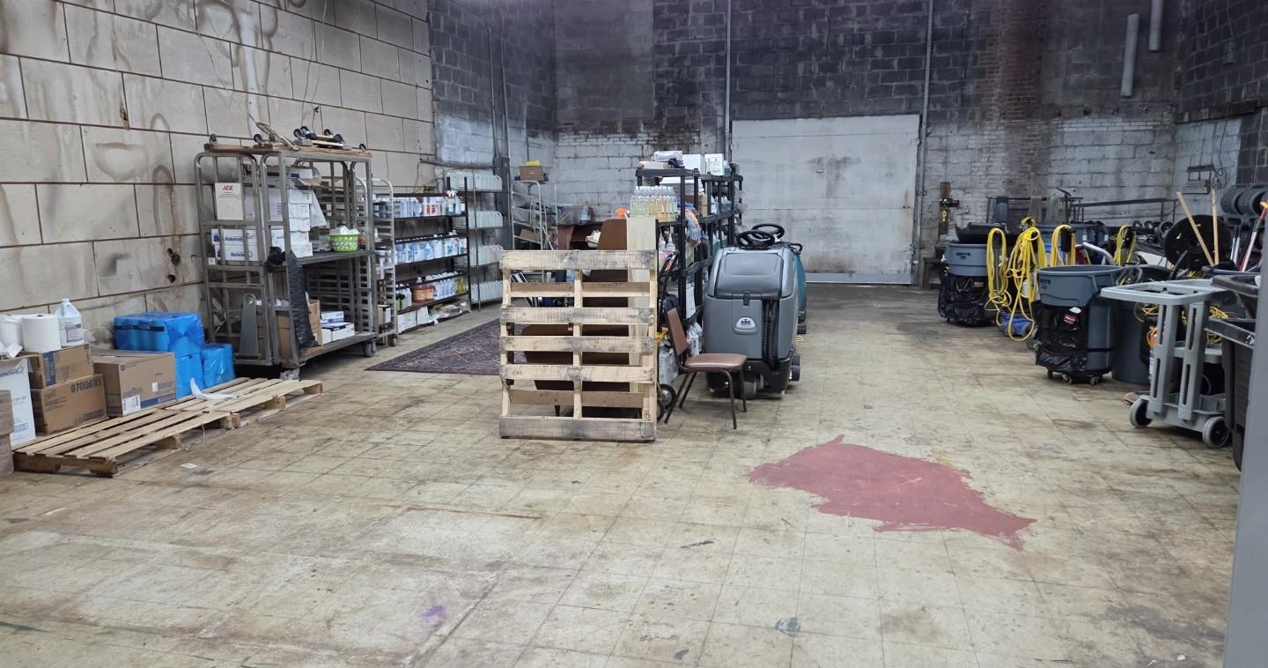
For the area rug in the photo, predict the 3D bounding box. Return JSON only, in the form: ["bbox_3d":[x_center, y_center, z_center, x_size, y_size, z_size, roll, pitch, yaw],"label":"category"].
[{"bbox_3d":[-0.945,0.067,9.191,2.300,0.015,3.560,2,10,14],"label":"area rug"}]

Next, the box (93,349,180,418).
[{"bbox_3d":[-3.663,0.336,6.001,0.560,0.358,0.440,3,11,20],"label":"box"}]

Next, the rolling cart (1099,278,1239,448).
[{"bbox_3d":[3.462,0.175,5.245,1.140,0.955,0.540,-6,11,-26],"label":"rolling cart"}]

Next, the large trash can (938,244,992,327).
[{"bbox_3d":[3.995,-0.592,9.916,0.640,0.930,0.640,4,11,25],"label":"large trash can"}]

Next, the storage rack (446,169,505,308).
[{"bbox_3d":[-2.229,-1.350,12.163,0.460,1.880,1.220,2,10,15],"label":"storage rack"}]

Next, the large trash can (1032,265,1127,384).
[{"bbox_3d":[3.588,-0.074,6.819,0.660,0.910,0.640,-1,10,0],"label":"large trash can"}]

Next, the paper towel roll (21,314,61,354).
[{"bbox_3d":[-3.757,-0.003,5.334,0.190,0.208,0.190,2,10,14],"label":"paper towel roll"}]

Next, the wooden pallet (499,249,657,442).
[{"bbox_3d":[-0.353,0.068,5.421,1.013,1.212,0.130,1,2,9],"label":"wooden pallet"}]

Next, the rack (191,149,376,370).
[{"bbox_3d":[-3.152,-0.662,7.872,0.840,1.950,1.340,2,10,14],"label":"rack"}]

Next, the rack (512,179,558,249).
[{"bbox_3d":[-1.415,-1.367,12.361,0.460,1.740,0.550,3,10,22],"label":"rack"}]

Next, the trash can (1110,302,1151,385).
[{"bbox_3d":[4.187,-0.016,6.817,0.610,0.800,0.610,4,11,25],"label":"trash can"}]

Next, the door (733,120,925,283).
[{"bbox_3d":[3.208,-2.254,14.393,3.060,2.780,0.120,3,10,17],"label":"door"}]

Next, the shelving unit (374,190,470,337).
[{"bbox_3d":[-2.708,-1.035,10.323,0.360,1.810,2.360,2,10,14],"label":"shelving unit"}]

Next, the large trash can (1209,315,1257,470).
[{"bbox_3d":[3.423,0.375,4.386,0.620,0.850,0.680,2,10,14],"label":"large trash can"}]

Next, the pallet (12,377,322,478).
[{"bbox_3d":[-3.346,0.576,5.958,1.200,0.125,2.040,2,10,14],"label":"pallet"}]

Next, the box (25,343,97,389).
[{"bbox_3d":[-3.872,0.196,5.521,0.420,0.220,0.360,2,10,13],"label":"box"}]

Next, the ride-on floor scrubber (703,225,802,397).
[{"bbox_3d":[1.008,-0.231,6.956,0.700,1.250,1.250,2,10,14],"label":"ride-on floor scrubber"}]

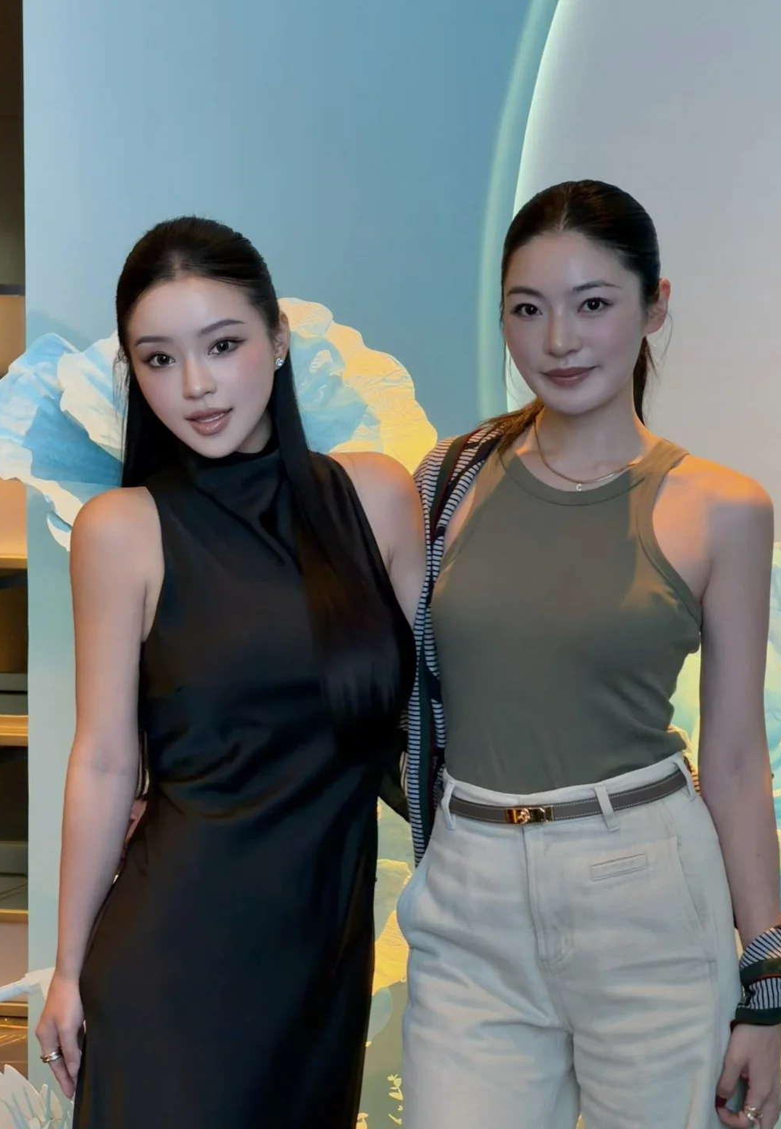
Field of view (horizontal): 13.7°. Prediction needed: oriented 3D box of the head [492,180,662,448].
[{"bbox_3d":[0.185,-0.250,3.220,0.175,0.260,0.220,1,3,17],"label":"head"}]

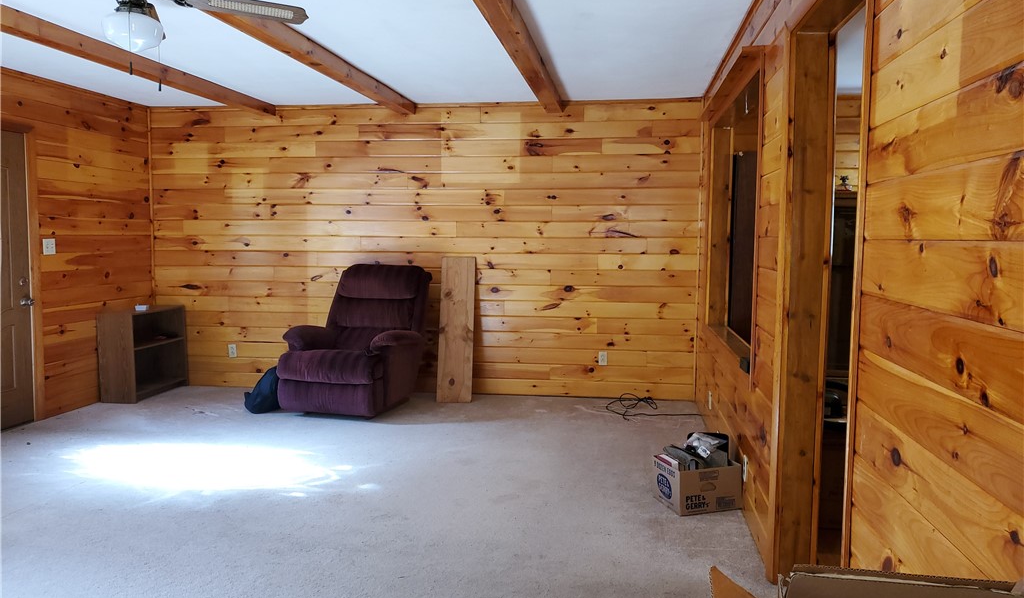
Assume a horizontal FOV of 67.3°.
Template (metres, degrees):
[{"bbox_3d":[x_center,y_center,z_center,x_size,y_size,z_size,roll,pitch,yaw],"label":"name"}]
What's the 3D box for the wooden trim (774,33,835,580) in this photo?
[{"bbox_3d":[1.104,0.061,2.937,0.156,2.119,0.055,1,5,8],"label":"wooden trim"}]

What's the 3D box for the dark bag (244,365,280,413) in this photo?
[{"bbox_3d":[-1.890,0.685,5.987,0.302,0.332,0.362,2,5,21],"label":"dark bag"}]

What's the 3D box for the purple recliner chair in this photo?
[{"bbox_3d":[-1.239,0.299,6.143,0.865,1.083,0.936,2,5,21],"label":"purple recliner chair"}]

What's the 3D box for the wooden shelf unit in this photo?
[{"bbox_3d":[-3.078,0.449,6.453,0.307,0.710,0.719,1,5,8],"label":"wooden shelf unit"}]

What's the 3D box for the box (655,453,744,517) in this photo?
[{"bbox_3d":[0.948,0.927,3.929,0.344,0.227,0.310,-1,5,-18],"label":"box"}]

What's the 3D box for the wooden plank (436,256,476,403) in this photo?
[{"bbox_3d":[-0.453,0.249,6.348,0.283,1.214,0.026,0,-11,6],"label":"wooden plank"}]

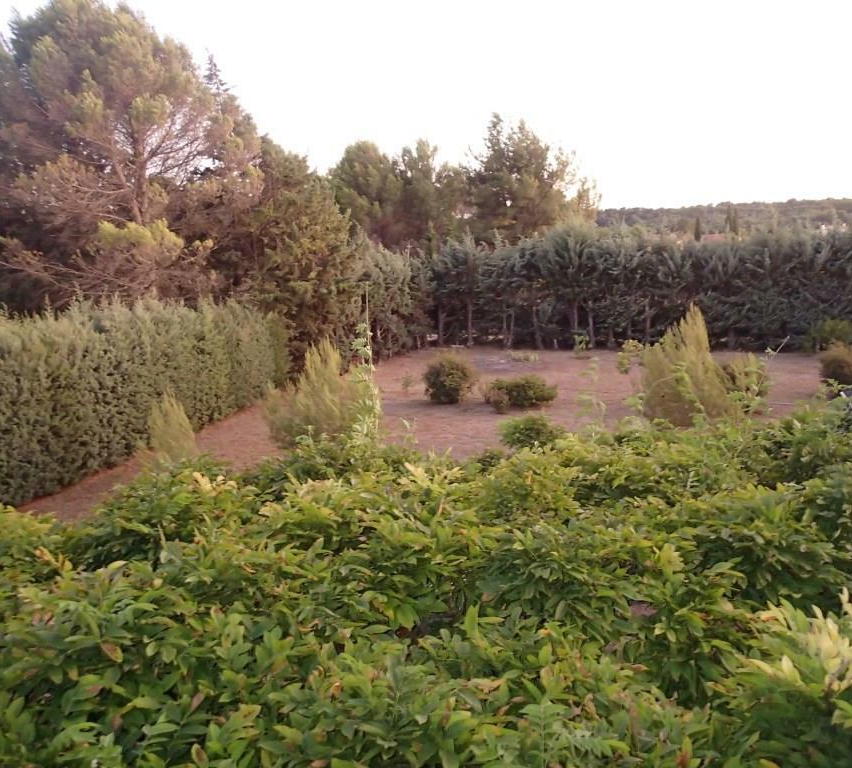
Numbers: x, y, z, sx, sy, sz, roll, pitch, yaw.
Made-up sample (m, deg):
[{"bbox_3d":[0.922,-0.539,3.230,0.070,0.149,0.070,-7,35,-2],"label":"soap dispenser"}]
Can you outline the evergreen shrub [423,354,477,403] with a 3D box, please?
[{"bbox_3d":[0.636,-0.161,20.602,1.480,1.330,1.400,0,9,2],"label":"evergreen shrub"}]

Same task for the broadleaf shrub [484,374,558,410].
[{"bbox_3d":[2.568,0.173,19.846,1.990,0.870,1.490,1,9,7],"label":"broadleaf shrub"}]

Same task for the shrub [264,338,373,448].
[{"bbox_3d":[-2.415,0.182,15.864,2.190,2.240,1.860,-2,9,-9],"label":"shrub"}]

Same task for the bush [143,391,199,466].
[{"bbox_3d":[-4.985,0.860,14.328,1.020,1.450,0.950,-4,10,-19],"label":"bush"}]

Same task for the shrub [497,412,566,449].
[{"bbox_3d":[2.217,0.986,15.288,1.390,0.720,1.320,1,9,8],"label":"shrub"}]

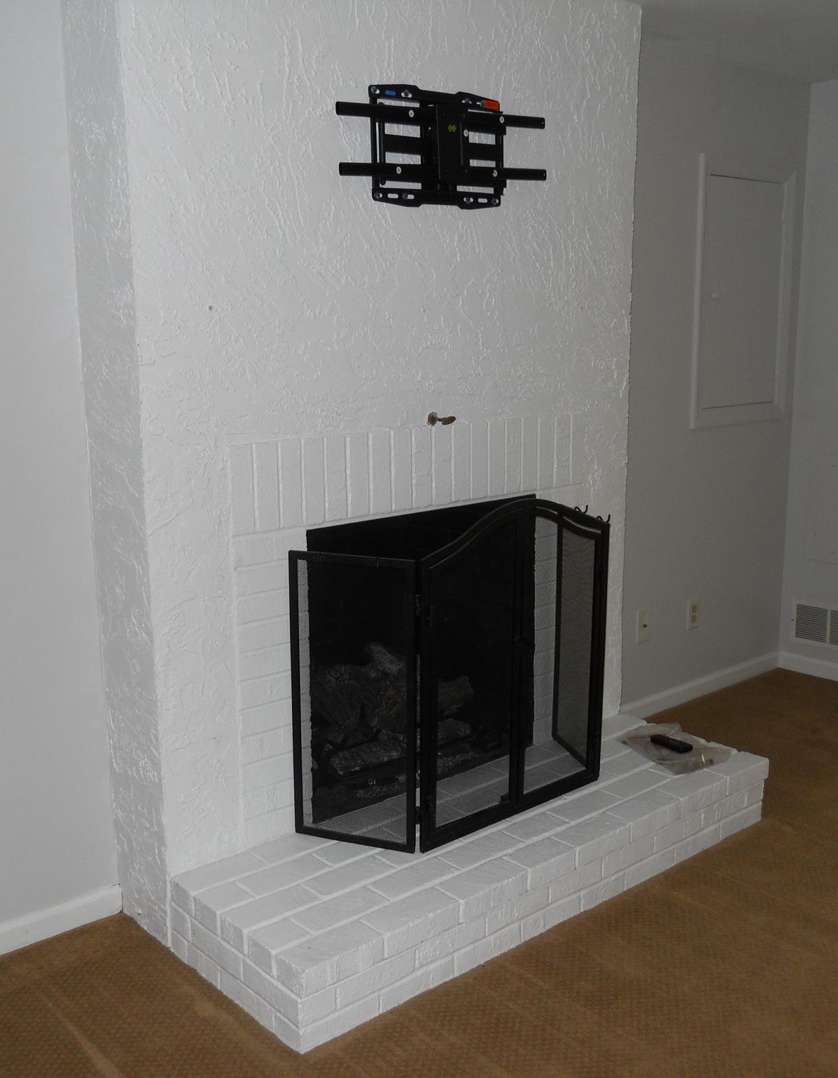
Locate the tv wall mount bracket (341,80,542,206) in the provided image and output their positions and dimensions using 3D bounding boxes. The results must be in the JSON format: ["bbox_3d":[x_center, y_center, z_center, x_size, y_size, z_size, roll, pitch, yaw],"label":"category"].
[{"bbox_3d":[0.052,-0.938,2.785,0.665,0.265,0.090,-10,14,-40],"label":"tv wall mount bracket"}]

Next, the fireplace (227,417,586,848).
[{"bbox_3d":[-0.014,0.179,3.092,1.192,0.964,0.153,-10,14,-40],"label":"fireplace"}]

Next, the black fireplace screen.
[{"bbox_3d":[0.150,0.283,2.981,0.959,0.805,0.307,-10,14,-40],"label":"black fireplace screen"}]

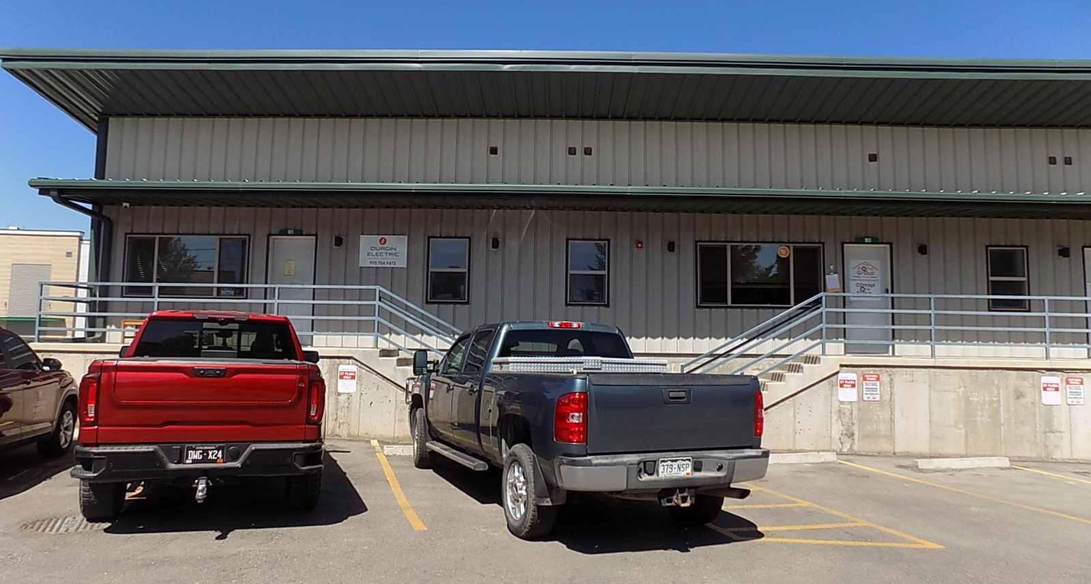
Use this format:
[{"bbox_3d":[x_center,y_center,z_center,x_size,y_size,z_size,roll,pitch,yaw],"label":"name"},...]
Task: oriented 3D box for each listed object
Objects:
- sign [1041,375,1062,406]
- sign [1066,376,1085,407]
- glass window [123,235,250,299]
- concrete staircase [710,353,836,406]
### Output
[{"bbox_3d":[8.473,1.659,12.144,0.310,0.465,0.020,1,-5,1],"label":"sign"},{"bbox_3d":[8.875,1.667,12.139,0.305,0.465,0.020,1,-5,1],"label":"sign"},{"bbox_3d":[-6.927,-0.489,13.993,2.420,1.220,0.100,1,-5,1],"label":"glass window"},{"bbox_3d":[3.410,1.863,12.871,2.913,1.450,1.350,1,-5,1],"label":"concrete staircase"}]

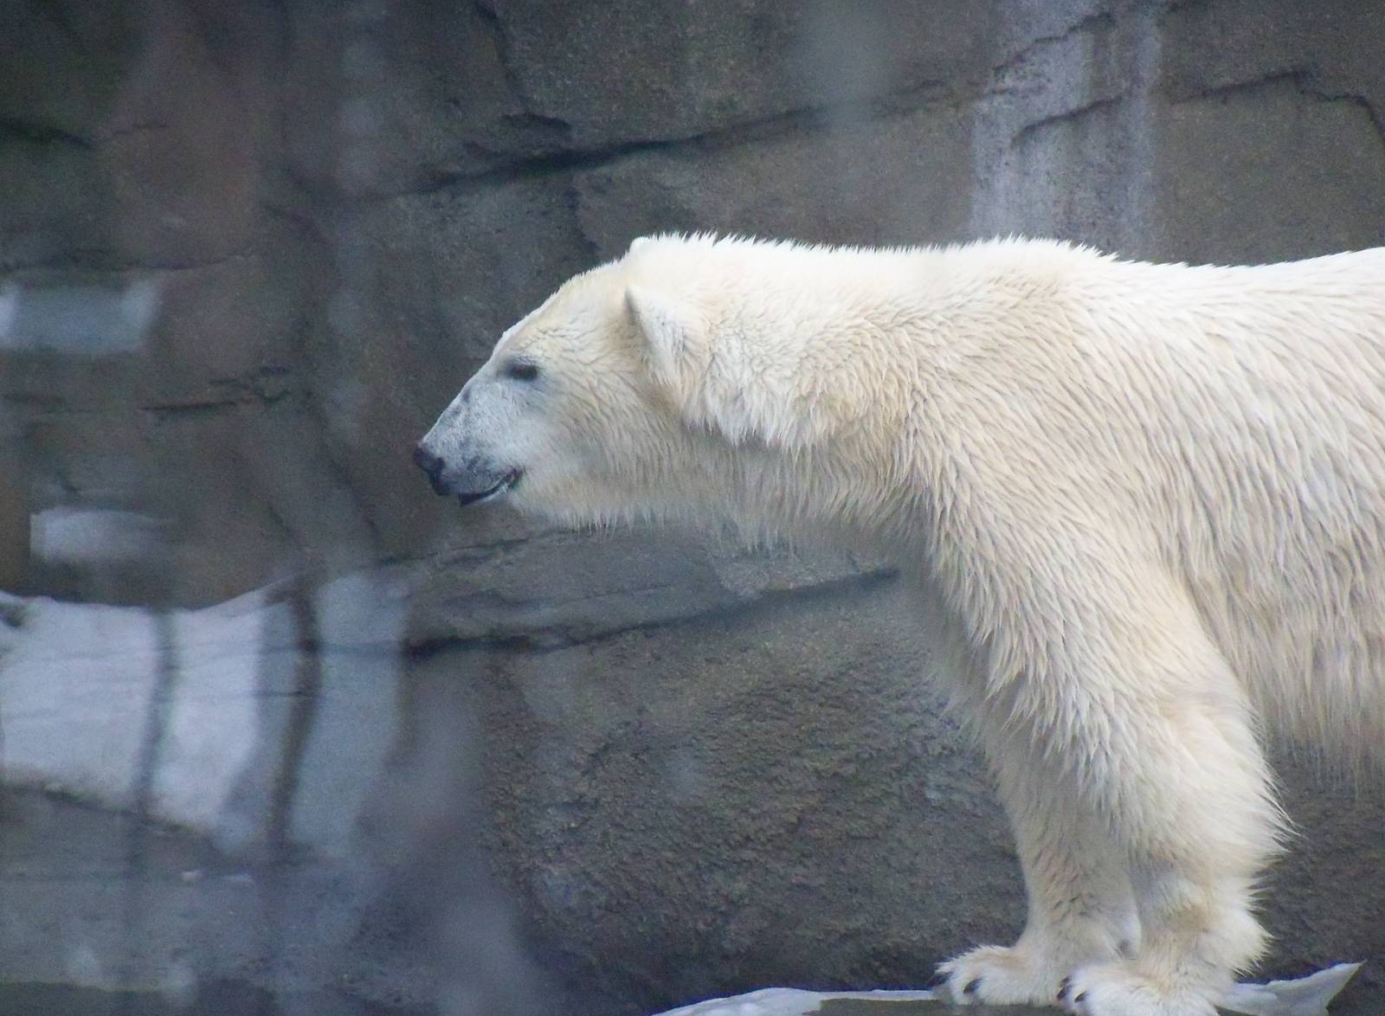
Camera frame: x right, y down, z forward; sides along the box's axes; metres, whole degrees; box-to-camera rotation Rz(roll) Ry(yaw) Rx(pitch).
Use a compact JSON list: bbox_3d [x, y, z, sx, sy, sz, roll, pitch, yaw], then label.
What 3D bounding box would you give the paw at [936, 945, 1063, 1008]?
[{"bbox_3d":[0.419,0.620,13.120,0.190,0.085,0.170,-1,7,-12],"label":"paw"}]

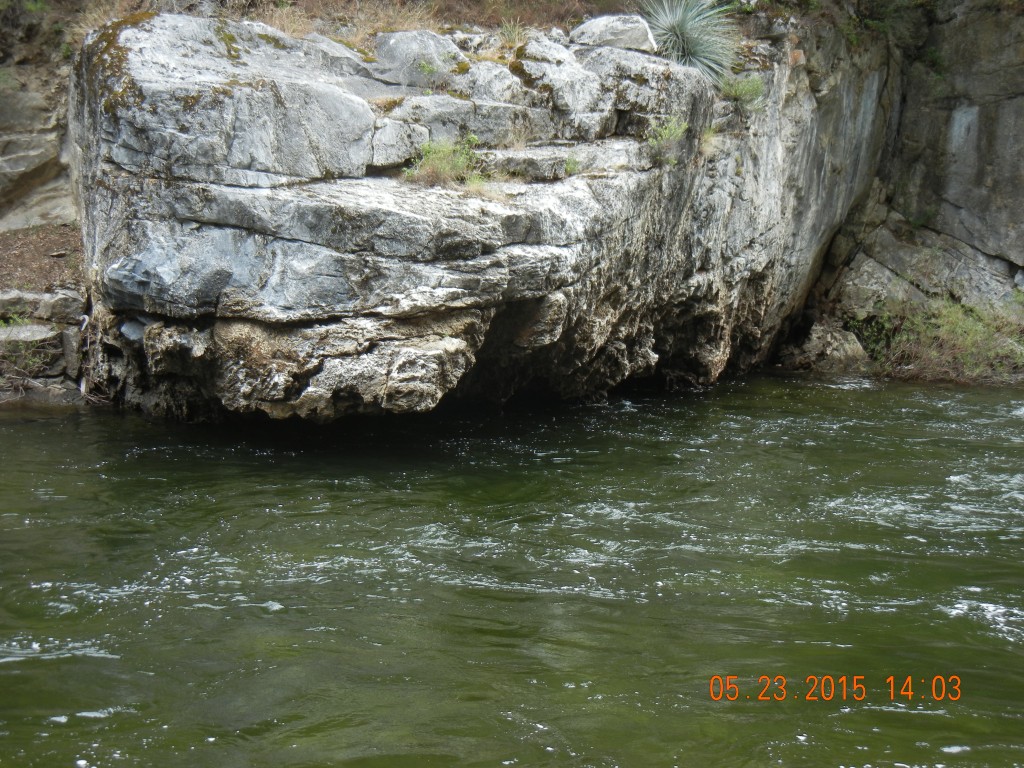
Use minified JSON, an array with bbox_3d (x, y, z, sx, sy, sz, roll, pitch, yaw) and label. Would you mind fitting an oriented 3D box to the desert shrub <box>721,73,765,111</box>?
[{"bbox_3d":[2.496,-3.157,18.900,0.467,0.420,0.450,0,6,0],"label":"desert shrub"}]

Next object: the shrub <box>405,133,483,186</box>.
[{"bbox_3d":[-0.667,-2.187,17.000,0.745,0.510,0.550,0,6,0],"label":"shrub"}]

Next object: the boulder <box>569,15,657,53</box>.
[{"bbox_3d":[1.071,-3.735,18.600,0.919,0.393,0.650,0,6,0],"label":"boulder"}]

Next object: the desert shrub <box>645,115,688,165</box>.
[{"bbox_3d":[1.568,-2.456,17.600,0.415,0.509,0.420,0,6,0],"label":"desert shrub"}]

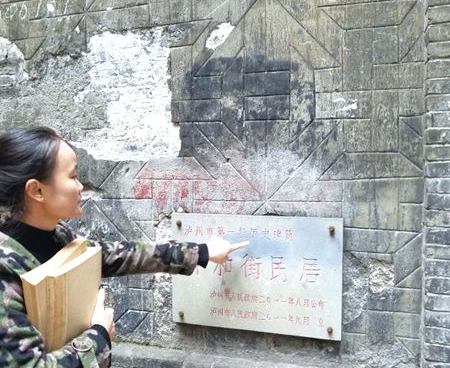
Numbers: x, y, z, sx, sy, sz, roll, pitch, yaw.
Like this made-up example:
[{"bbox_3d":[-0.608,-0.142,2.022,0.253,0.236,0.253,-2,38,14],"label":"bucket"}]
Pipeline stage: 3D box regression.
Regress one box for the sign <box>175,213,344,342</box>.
[{"bbox_3d":[0.122,0.379,1.919,0.733,0.491,0.035,1,3,17],"label":"sign"}]

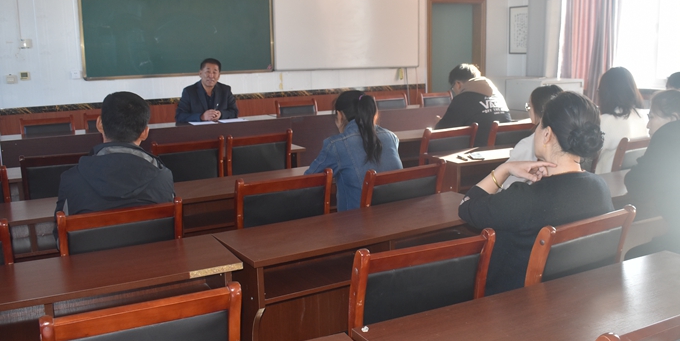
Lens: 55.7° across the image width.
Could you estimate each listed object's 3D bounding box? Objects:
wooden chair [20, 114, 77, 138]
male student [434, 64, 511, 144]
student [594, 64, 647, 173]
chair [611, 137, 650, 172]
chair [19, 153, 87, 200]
[{"bbox_3d":[-2.490,0.015,5.608,0.450,0.920,0.530,-7,12,-25],"label":"wooden chair"},{"bbox_3d":[0.950,-0.060,4.710,0.500,1.360,0.720,-10,13,-40],"label":"male student"},{"bbox_3d":[1.618,0.013,4.132,0.470,1.280,0.750,-7,12,-29],"label":"student"},{"bbox_3d":[1.767,0.163,4.196,0.455,0.885,0.520,-7,13,-28],"label":"chair"},{"bbox_3d":[-1.664,0.345,3.932,0.470,0.970,0.550,-6,11,-27],"label":"chair"}]

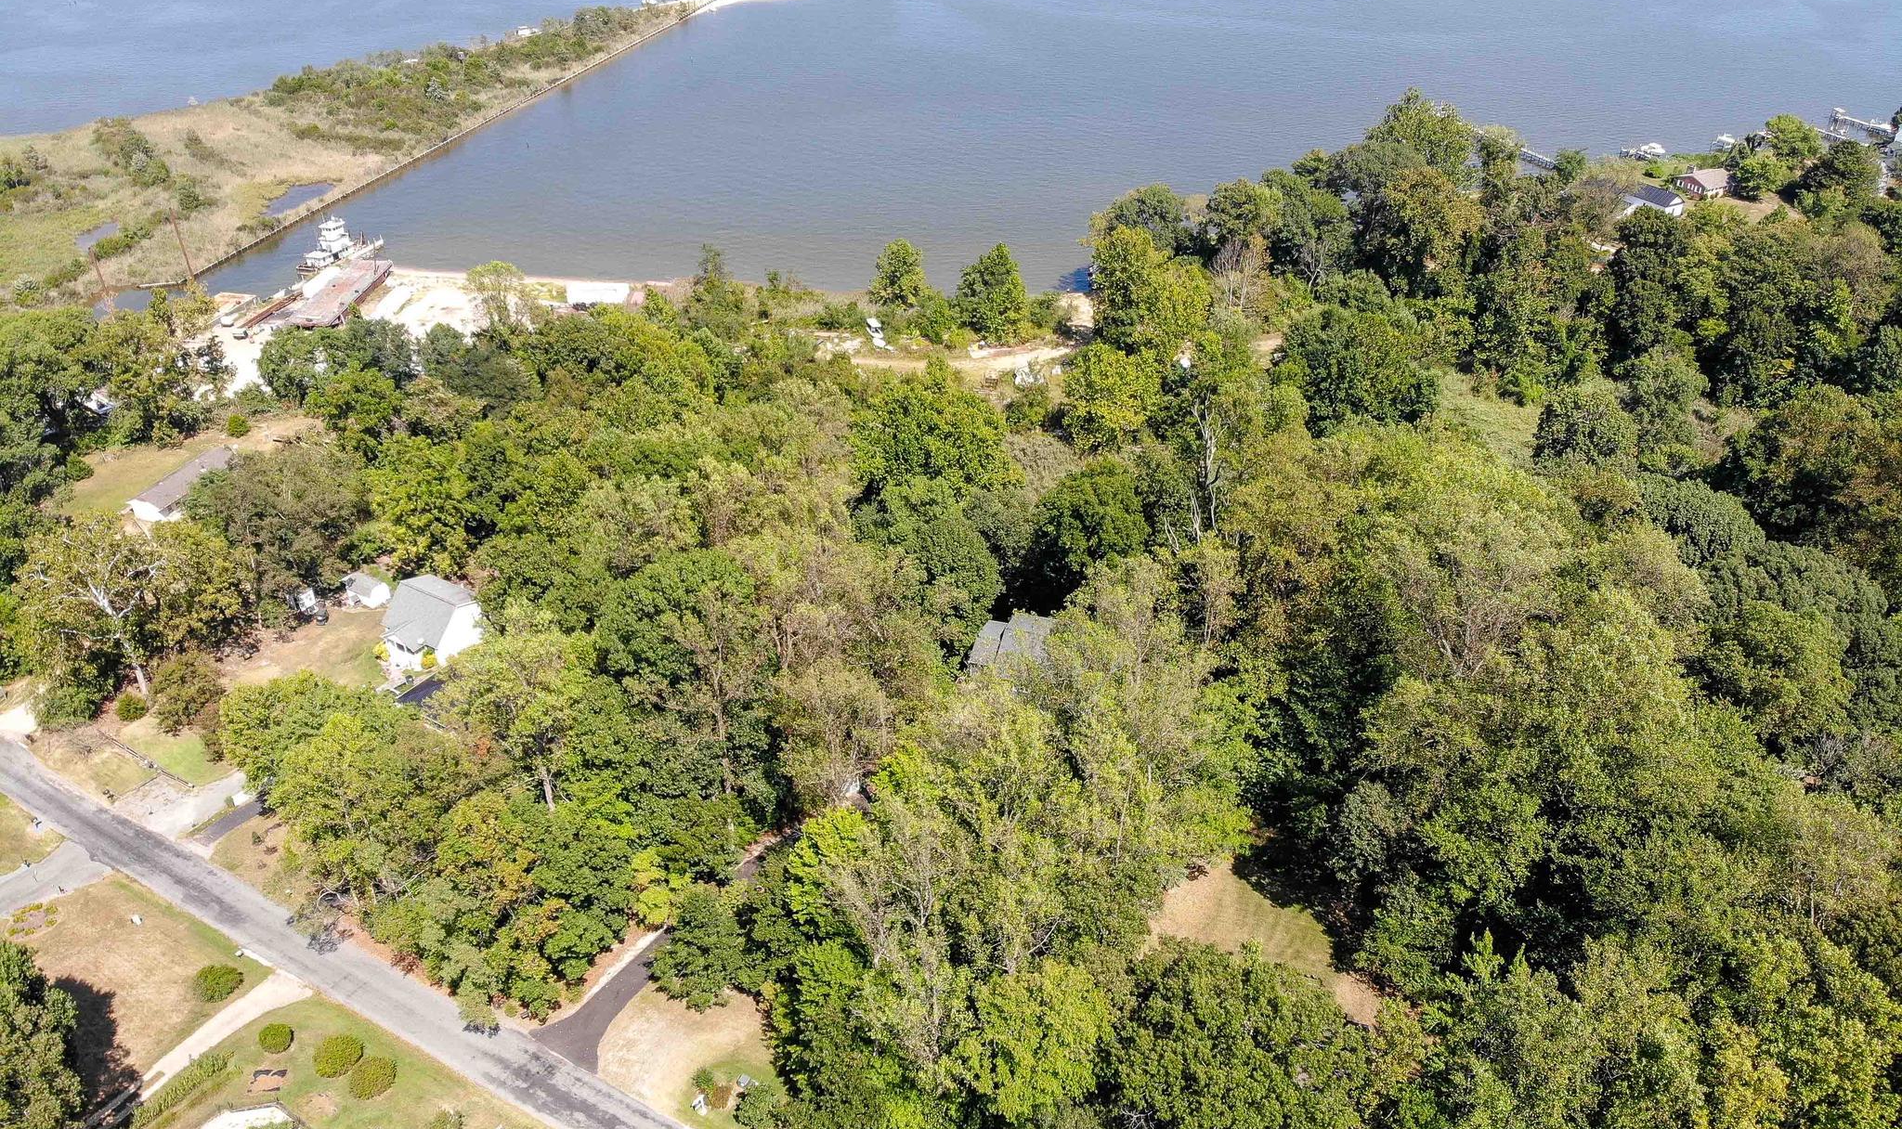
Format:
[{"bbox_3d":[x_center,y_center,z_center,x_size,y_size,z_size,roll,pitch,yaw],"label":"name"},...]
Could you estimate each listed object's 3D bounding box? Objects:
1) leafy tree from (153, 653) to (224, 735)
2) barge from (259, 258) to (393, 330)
[{"bbox_3d":[-97.323,16.496,168.233,8.600,7.500,8.600,0,34,0],"label":"leafy tree"},{"bbox_3d":[-139.500,-61.378,302.372,9.400,2.600,37.000,1,34,1],"label":"barge"}]

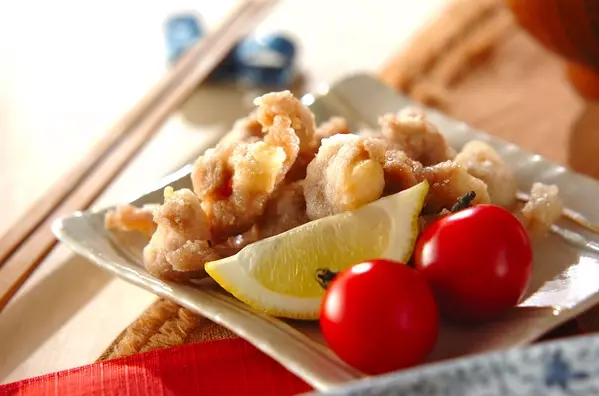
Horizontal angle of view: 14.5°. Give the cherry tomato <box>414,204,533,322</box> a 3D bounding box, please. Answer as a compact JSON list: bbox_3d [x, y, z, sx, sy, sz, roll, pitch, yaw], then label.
[{"bbox_3d":[0.046,0.017,0.623,0.031,0.030,0.031,0,29,0],"label":"cherry tomato"}]

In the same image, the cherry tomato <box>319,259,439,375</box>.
[{"bbox_3d":[0.020,0.030,0.600,0.030,0.029,0.030,0,29,0],"label":"cherry tomato"}]

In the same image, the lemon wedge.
[{"bbox_3d":[0.004,0.017,0.628,0.073,0.025,0.025,-21,35,-32],"label":"lemon wedge"}]

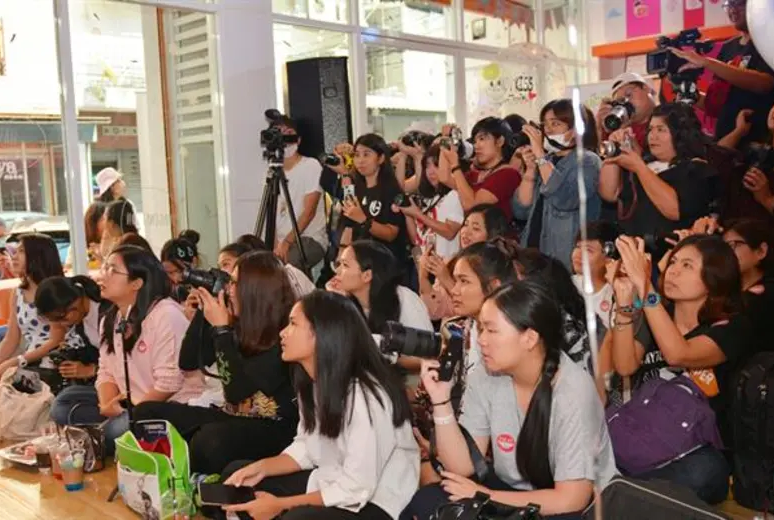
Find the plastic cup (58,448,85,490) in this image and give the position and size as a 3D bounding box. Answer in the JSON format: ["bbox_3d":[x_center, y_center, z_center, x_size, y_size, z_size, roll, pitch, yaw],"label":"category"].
[{"bbox_3d":[-1.220,0.825,3.020,0.092,0.140,0.092,-3,4,0],"label":"plastic cup"}]

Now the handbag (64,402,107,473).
[{"bbox_3d":[-1.237,0.737,3.200,0.210,0.280,0.130,-1,5,18],"label":"handbag"}]

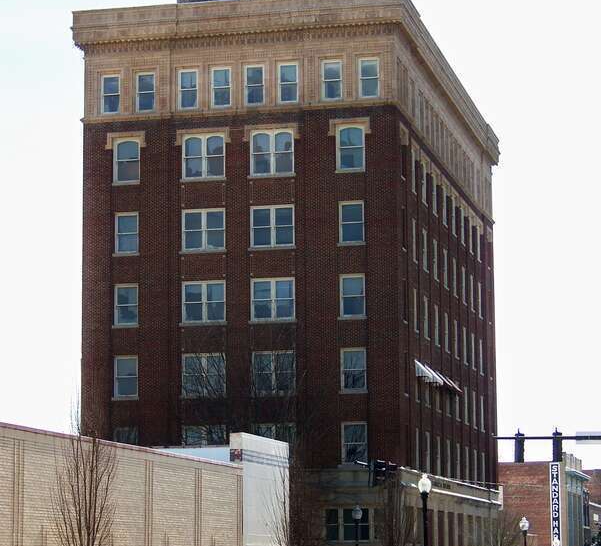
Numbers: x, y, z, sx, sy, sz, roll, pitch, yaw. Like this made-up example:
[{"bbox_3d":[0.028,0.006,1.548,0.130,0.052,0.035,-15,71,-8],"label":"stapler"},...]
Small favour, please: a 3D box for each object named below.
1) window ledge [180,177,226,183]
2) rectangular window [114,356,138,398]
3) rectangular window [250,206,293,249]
[{"bbox_3d":[-4.370,-4.190,90.630,2.140,0.150,0.220,-2,-8,13],"label":"window ledge"},{"bbox_3d":[-7.982,4.748,92.293,1.140,1.960,0.160,-2,-8,13],"label":"rectangular window"},{"bbox_3d":[-1.183,-2.063,90.433,1.972,1.892,0.150,-2,-8,13],"label":"rectangular window"}]

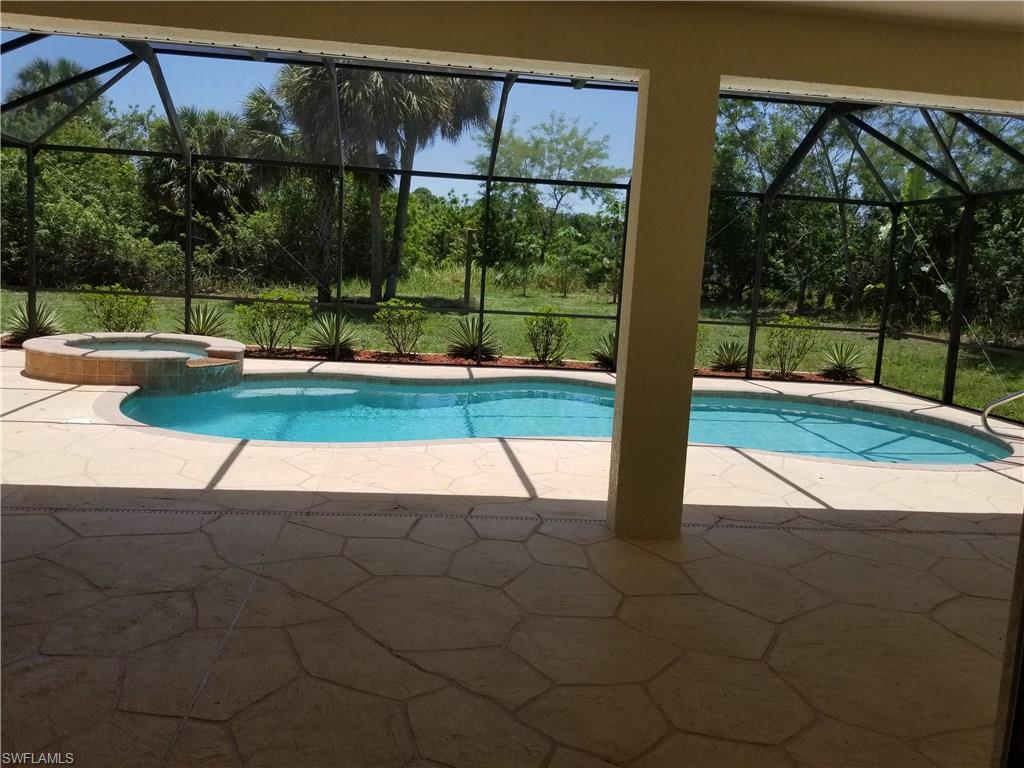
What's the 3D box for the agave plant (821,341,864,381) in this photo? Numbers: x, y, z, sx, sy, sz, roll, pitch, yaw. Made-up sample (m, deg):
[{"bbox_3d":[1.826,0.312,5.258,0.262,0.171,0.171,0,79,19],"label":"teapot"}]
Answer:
[{"bbox_3d":[5.963,-0.408,13.921,0.876,0.761,0.876,2,8,-7],"label":"agave plant"}]

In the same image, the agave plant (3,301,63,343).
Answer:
[{"bbox_3d":[-8.559,-1.116,13.729,1.028,0.716,0.997,2,8,-6],"label":"agave plant"}]

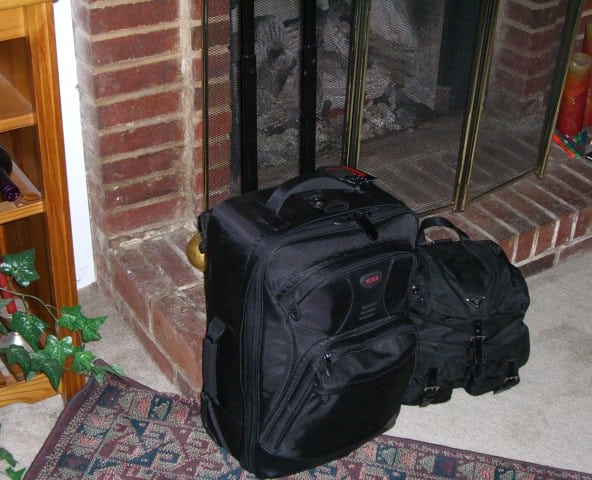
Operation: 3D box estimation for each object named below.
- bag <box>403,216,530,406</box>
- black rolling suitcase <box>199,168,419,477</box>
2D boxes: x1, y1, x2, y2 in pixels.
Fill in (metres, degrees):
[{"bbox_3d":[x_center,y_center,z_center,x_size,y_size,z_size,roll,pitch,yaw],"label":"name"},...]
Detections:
[{"bbox_3d":[0.334,0.158,2.146,0.270,0.310,0.170,-6,32,-13],"label":"bag"},{"bbox_3d":[0.015,0.173,2.102,0.353,0.537,0.238,-14,38,-23],"label":"black rolling suitcase"}]

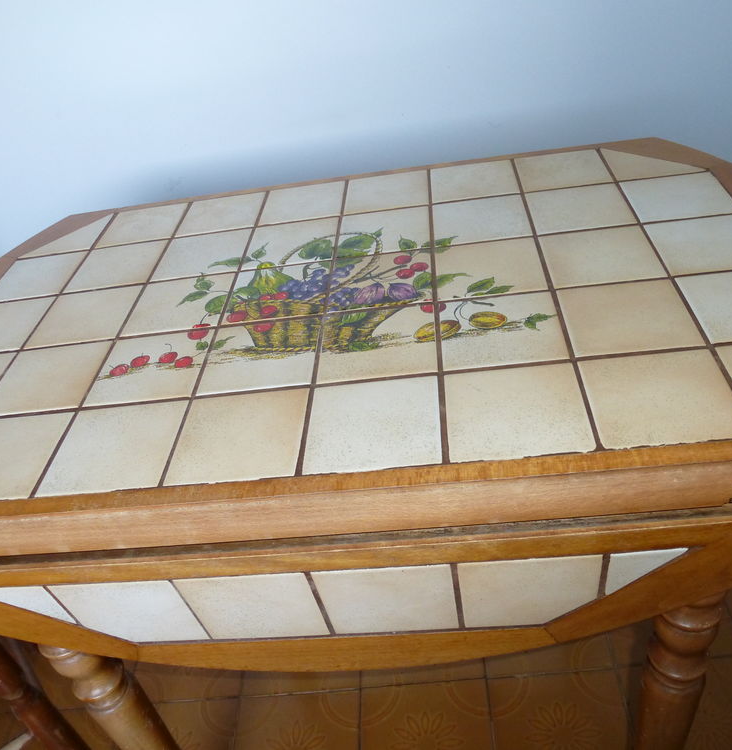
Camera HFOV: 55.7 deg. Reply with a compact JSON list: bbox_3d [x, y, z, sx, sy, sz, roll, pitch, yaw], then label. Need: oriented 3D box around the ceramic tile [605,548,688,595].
[{"bbox_3d":[0.197,0.137,0.487,0.051,0.057,0.008,-6,43,8],"label":"ceramic tile"}]

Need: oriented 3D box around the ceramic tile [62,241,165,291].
[{"bbox_3d":[-0.292,-0.126,0.825,0.102,0.010,0.102,-6,38,8],"label":"ceramic tile"}]

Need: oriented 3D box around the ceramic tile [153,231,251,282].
[{"bbox_3d":[-0.188,-0.137,0.811,0.102,0.010,0.102,-6,38,8],"label":"ceramic tile"}]

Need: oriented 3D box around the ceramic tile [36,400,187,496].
[{"bbox_3d":[-0.198,0.059,0.551,0.099,0.008,0.095,-6,38,8],"label":"ceramic tile"}]

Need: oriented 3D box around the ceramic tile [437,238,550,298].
[{"bbox_3d":[0.123,-0.103,0.693,0.104,0.009,0.104,-6,38,8],"label":"ceramic tile"}]

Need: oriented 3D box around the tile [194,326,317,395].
[{"bbox_3d":[-0.091,-0.015,0.617,0.099,0.008,0.099,-6,38,8],"label":"tile"}]

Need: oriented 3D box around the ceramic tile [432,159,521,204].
[{"bbox_3d":[0.133,-0.235,0.856,0.104,0.009,0.104,-6,38,8],"label":"ceramic tile"}]

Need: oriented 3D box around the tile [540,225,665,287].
[{"bbox_3d":[0.225,-0.112,0.671,0.102,0.010,0.102,-6,38,8],"label":"tile"}]

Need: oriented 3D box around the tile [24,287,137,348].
[{"bbox_3d":[-0.297,-0.060,0.742,0.102,0.010,0.102,-6,38,8],"label":"tile"}]

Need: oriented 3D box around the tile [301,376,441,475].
[{"bbox_3d":[0.007,0.040,0.539,0.101,0.008,0.098,-6,39,8],"label":"tile"}]

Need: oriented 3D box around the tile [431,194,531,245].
[{"bbox_3d":[0.128,-0.169,0.775,0.104,0.009,0.104,-6,38,8],"label":"tile"}]

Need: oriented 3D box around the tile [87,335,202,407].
[{"bbox_3d":[-0.194,-0.005,0.631,0.099,0.008,0.099,-6,38,8],"label":"tile"}]

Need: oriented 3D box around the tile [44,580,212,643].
[{"bbox_3d":[-0.191,0.193,0.567,0.102,0.092,0.008,-6,42,8],"label":"tile"}]

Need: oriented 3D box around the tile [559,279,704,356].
[{"bbox_3d":[0.216,-0.045,0.575,0.099,0.008,0.099,-6,38,8],"label":"tile"}]

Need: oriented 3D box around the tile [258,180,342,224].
[{"bbox_3d":[-0.078,-0.215,0.880,0.101,0.008,0.100,-6,39,8],"label":"tile"}]

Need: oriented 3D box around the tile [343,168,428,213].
[{"bbox_3d":[0.025,-0.220,0.846,0.099,0.008,0.099,-6,38,8],"label":"tile"}]

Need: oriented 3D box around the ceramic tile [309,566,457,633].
[{"bbox_3d":[0.018,0.171,0.536,0.102,0.099,0.010,-6,43,8],"label":"ceramic tile"}]

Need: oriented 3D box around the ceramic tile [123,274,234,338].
[{"bbox_3d":[-0.195,-0.072,0.737,0.104,0.009,0.104,-6,38,8],"label":"ceramic tile"}]

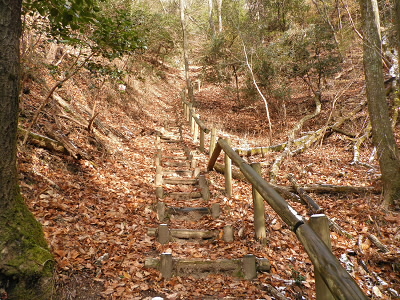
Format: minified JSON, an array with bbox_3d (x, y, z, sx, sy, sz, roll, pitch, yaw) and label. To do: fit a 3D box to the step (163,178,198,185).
[{"bbox_3d":[-0.332,0.554,5.450,0.650,0.110,0.120,0,-10,0],"label":"step"}]

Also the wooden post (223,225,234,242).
[{"bbox_3d":[0.351,1.028,3.820,0.115,0.200,0.115,-1,-6,0],"label":"wooden post"}]

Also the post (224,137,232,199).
[{"bbox_3d":[0.448,0.283,4.900,0.105,0.930,0.105,0,-10,0],"label":"post"}]

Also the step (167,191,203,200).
[{"bbox_3d":[-0.243,0.719,4.900,0.630,0.120,0.130,0,-10,0],"label":"step"}]

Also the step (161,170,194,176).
[{"bbox_3d":[-0.433,0.452,6.000,0.620,0.110,0.120,0,-10,0],"label":"step"}]

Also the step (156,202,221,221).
[{"bbox_3d":[-0.148,0.828,4.200,0.840,0.200,0.150,0,-10,0],"label":"step"}]

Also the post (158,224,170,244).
[{"bbox_3d":[-0.433,1.016,3.750,0.120,0.225,0.120,-1,-6,0],"label":"post"}]

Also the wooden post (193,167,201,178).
[{"bbox_3d":[-0.059,0.480,6.600,0.110,0.240,0.110,11,-6,0],"label":"wooden post"}]

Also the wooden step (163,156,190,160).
[{"bbox_3d":[-0.554,0.196,7.200,0.650,0.100,0.120,0,-10,0],"label":"wooden step"}]

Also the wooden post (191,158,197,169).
[{"bbox_3d":[-0.132,0.307,7.000,0.105,0.210,0.105,-1,-6,0],"label":"wooden post"}]

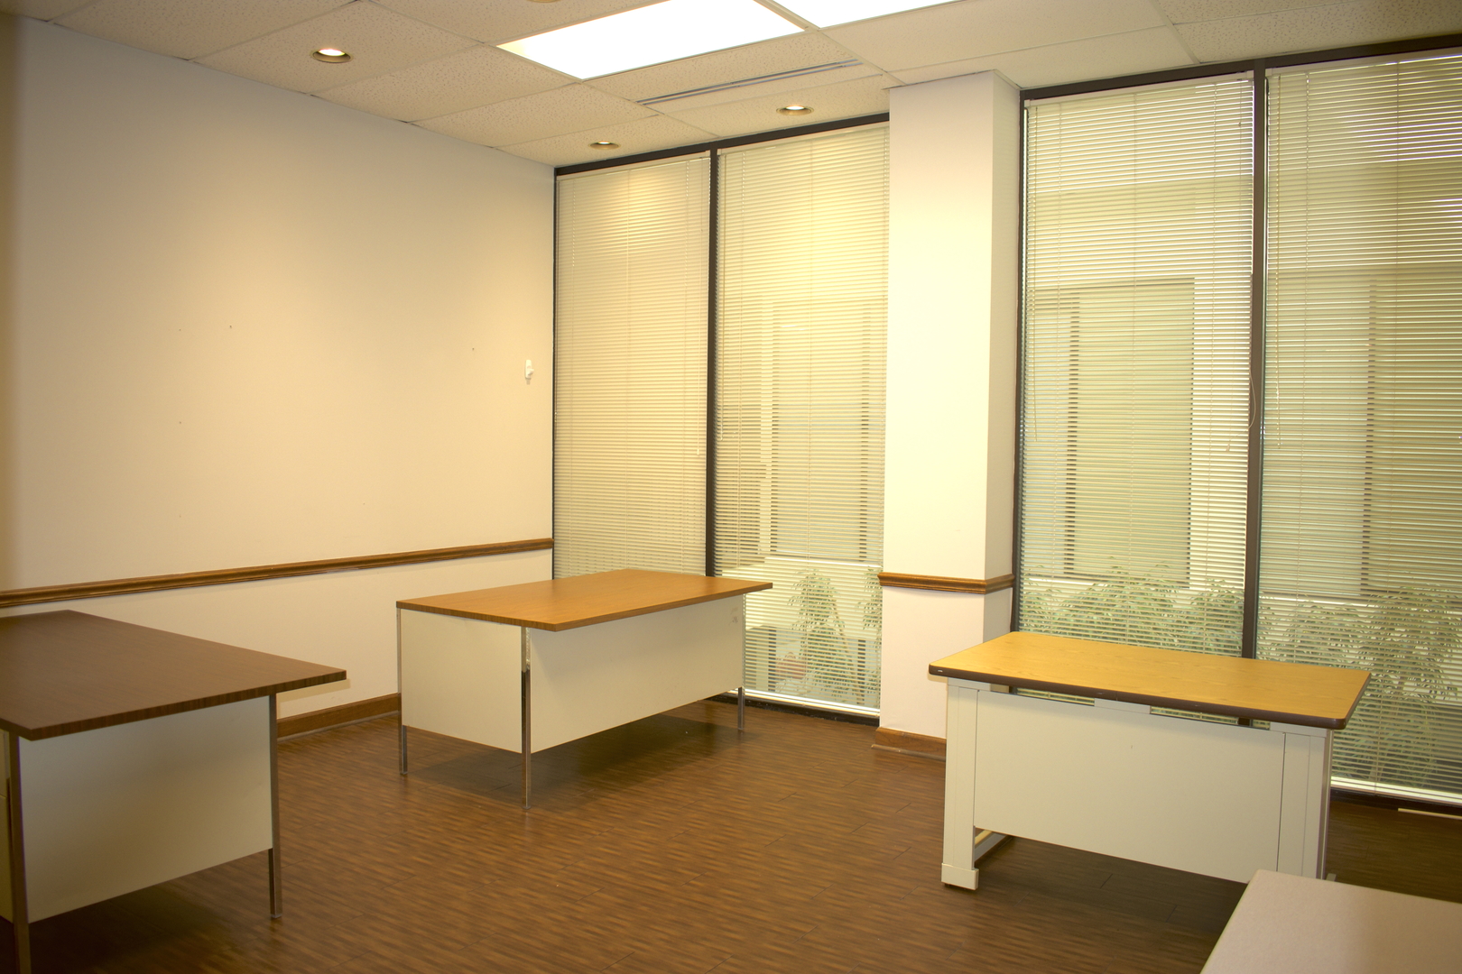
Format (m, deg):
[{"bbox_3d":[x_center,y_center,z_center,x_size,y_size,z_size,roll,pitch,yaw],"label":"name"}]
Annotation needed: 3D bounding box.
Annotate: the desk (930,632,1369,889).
[{"bbox_3d":[1.324,0.942,3.437,1.220,0.727,0.735,3,3,35],"label":"desk"}]

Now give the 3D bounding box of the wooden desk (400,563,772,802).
[{"bbox_3d":[-0.601,0.842,4.955,0.900,0.736,1.520,3,3,34],"label":"wooden desk"}]

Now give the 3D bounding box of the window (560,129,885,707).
[{"bbox_3d":[-0.082,-0.362,5.978,2.320,2.980,0.100,3,3,34],"label":"window"}]

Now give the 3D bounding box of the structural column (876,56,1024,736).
[{"bbox_3d":[1.005,-0.299,5.042,0.530,3.050,0.340,3,3,34],"label":"structural column"}]

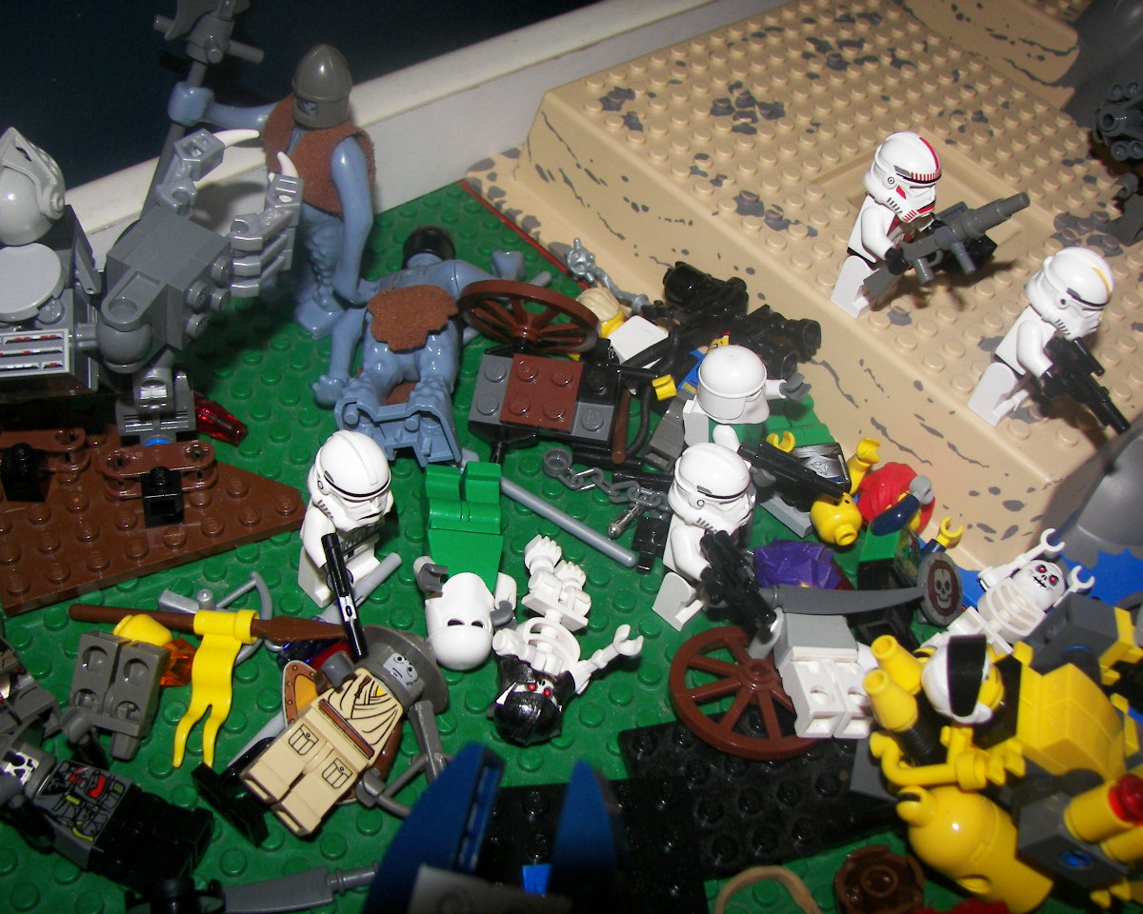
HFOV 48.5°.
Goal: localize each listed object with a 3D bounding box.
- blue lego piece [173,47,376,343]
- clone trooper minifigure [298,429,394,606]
[{"bbox_3d":[-0.060,-0.058,0.283,0.048,0.074,0.029,33,51,17],"label":"blue lego piece"},{"bbox_3d":[-0.043,0.013,0.246,0.023,0.042,0.016,-30,61,-32],"label":"clone trooper minifigure"}]

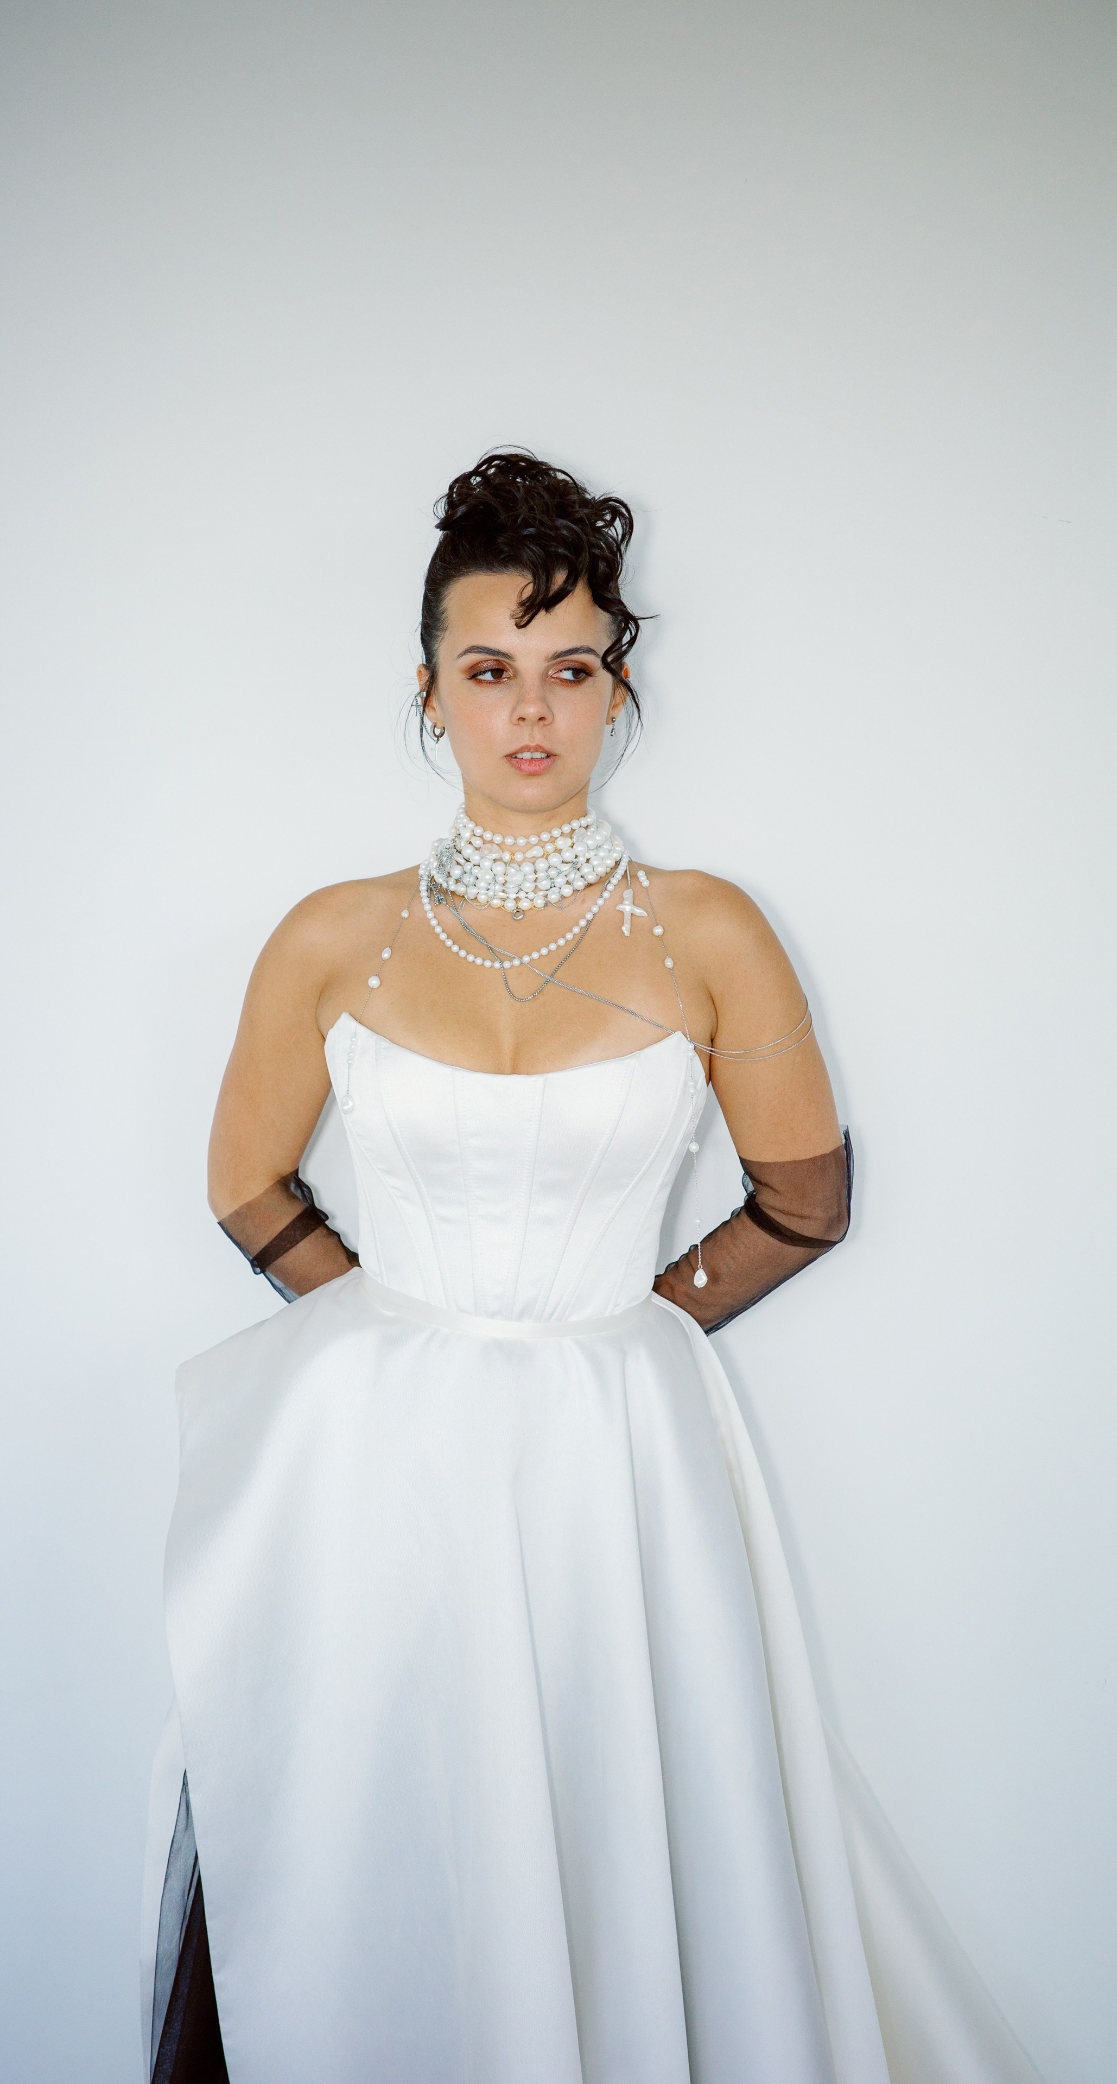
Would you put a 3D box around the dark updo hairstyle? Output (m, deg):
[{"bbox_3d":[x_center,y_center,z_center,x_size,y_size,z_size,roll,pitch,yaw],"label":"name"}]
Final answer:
[{"bbox_3d":[-0.022,-0.352,1.860,0.180,0.240,0.215,0,2,-5],"label":"dark updo hairstyle"}]

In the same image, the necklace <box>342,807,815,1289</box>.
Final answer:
[{"bbox_3d":[0.014,0.020,1.850,0.385,0.365,0.180,0,2,0],"label":"necklace"}]

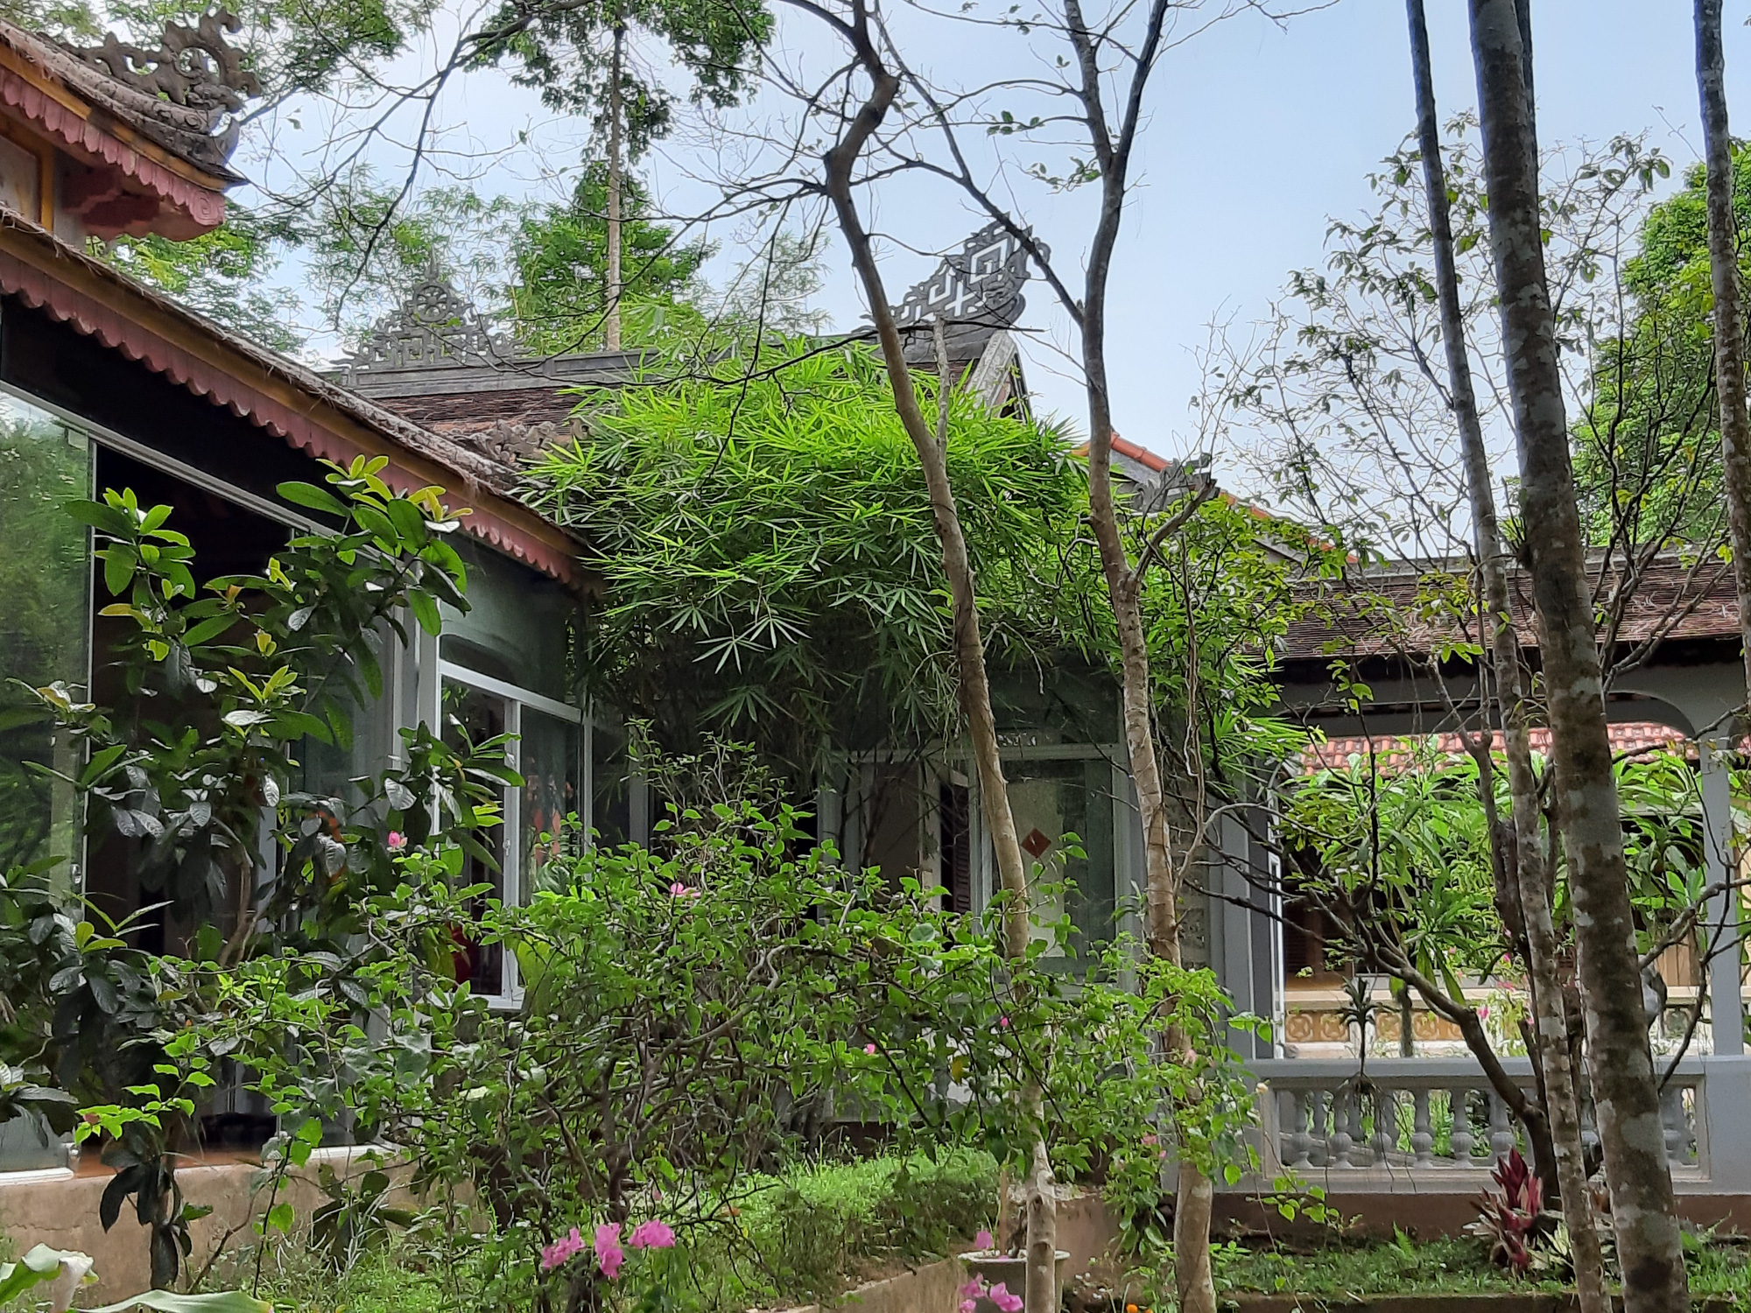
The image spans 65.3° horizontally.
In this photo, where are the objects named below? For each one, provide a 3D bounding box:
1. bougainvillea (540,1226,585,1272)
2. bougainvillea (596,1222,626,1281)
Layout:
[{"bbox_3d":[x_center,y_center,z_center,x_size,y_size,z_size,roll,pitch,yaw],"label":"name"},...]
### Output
[{"bbox_3d":[-0.665,1.258,2.900,0.094,0.091,0.080,-1,-6,0],"label":"bougainvillea"},{"bbox_3d":[-0.562,1.264,2.900,0.063,0.113,0.070,-1,-6,0],"label":"bougainvillea"}]

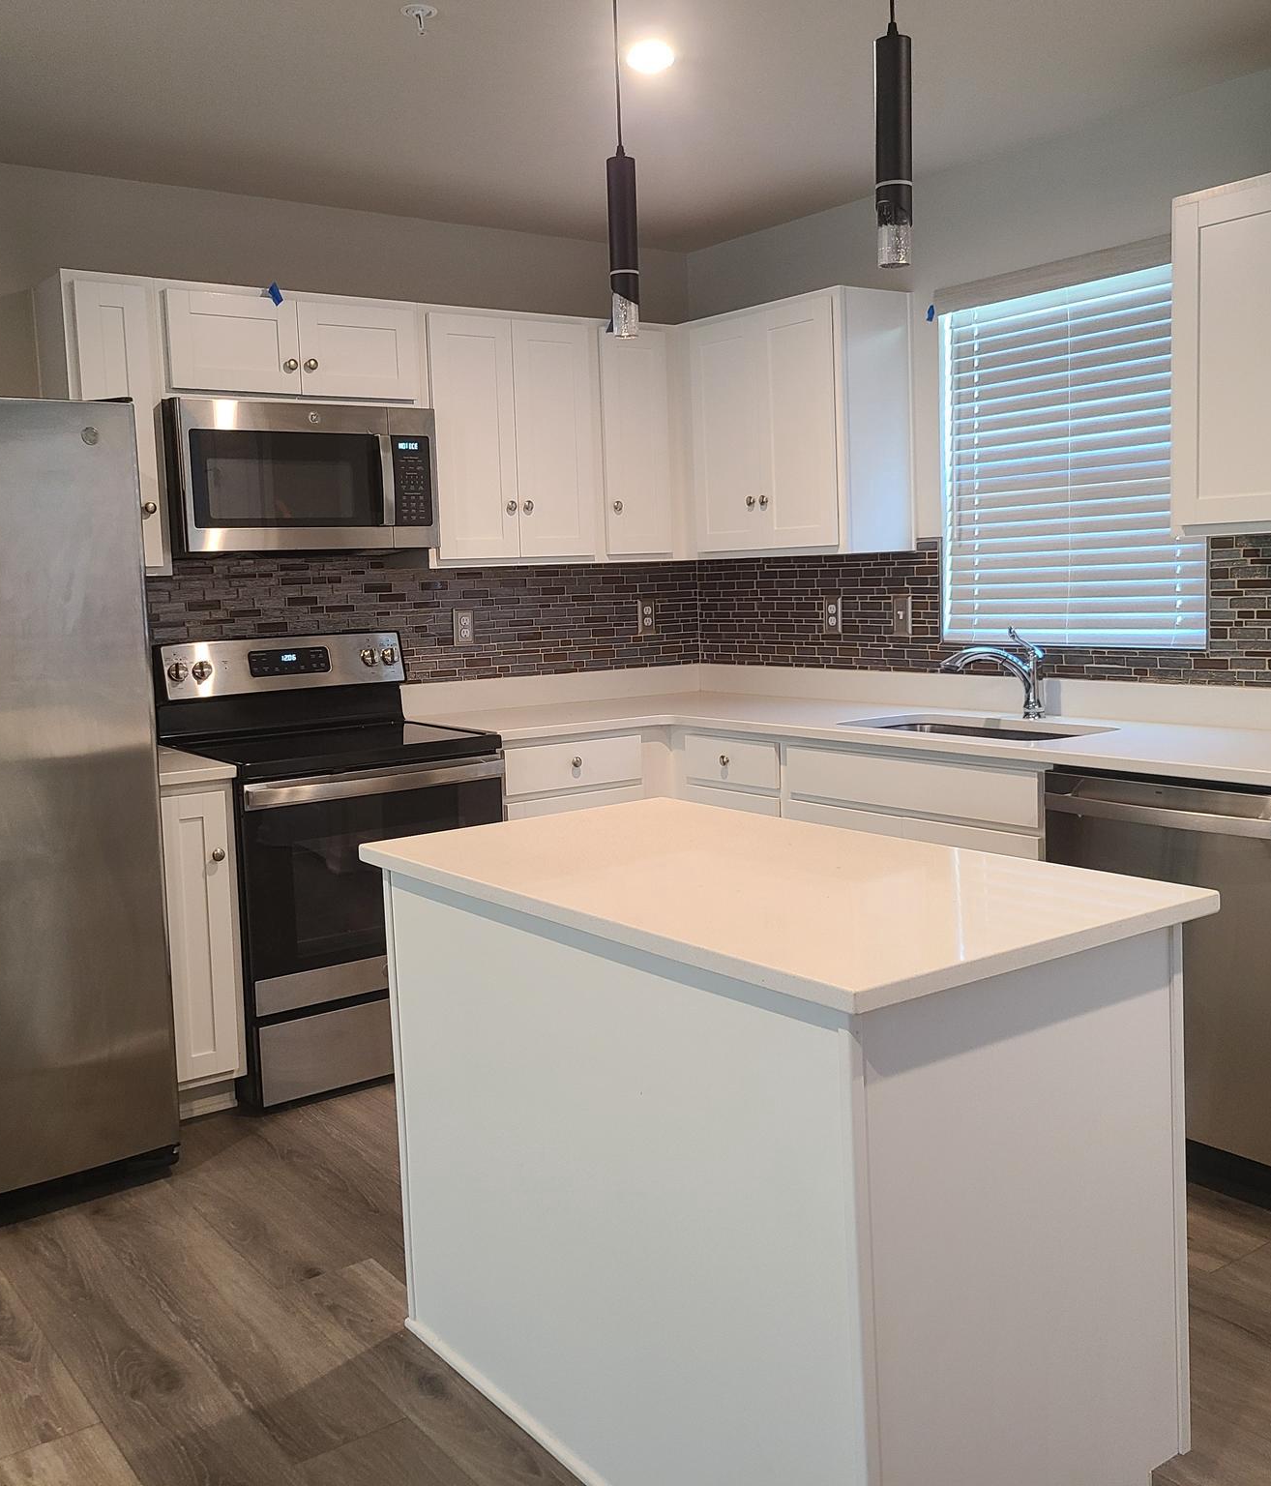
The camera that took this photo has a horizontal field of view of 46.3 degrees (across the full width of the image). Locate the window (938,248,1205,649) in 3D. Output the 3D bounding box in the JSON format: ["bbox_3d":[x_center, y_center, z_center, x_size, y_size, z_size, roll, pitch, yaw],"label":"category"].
[{"bbox_3d":[1.162,-0.737,4.012,0.060,0.952,0.880,-7,8,-35],"label":"window"}]

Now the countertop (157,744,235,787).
[{"bbox_3d":[-1.271,0.049,3.847,0.233,0.034,0.662,-7,8,-35],"label":"countertop"}]

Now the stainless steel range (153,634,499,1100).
[{"bbox_3d":[-0.836,0.302,4.155,0.760,1.178,0.670,-7,8,-35],"label":"stainless steel range"}]

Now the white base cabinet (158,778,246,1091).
[{"bbox_3d":[-1.262,0.488,3.911,0.232,0.853,0.630,-7,8,-35],"label":"white base cabinet"}]

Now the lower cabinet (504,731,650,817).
[{"bbox_3d":[-0.329,0.390,4.580,0.527,0.873,0.630,-7,8,-35],"label":"lower cabinet"}]

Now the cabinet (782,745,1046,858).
[{"bbox_3d":[0.927,0.418,3.933,0.630,0.873,0.914,-7,8,-35],"label":"cabinet"}]

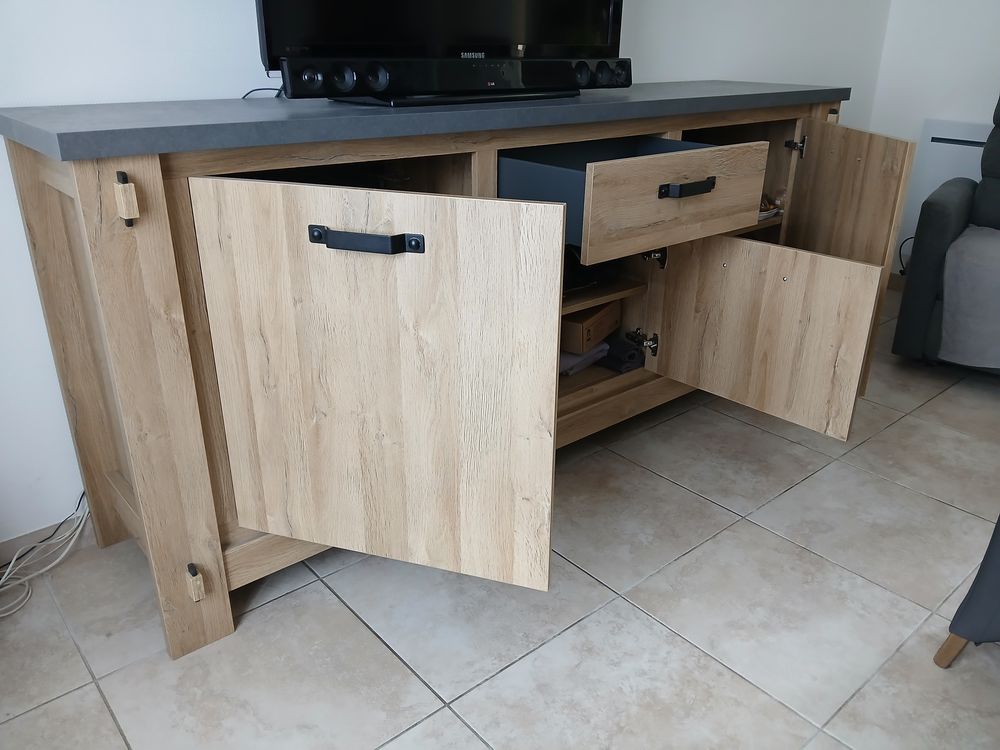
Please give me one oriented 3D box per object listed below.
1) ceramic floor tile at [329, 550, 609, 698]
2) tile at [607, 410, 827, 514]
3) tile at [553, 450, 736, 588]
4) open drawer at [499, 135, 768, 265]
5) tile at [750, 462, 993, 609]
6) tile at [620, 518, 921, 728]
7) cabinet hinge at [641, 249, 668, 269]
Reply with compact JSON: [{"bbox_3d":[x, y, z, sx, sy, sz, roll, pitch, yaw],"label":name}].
[{"bbox_3d":[-0.064,0.456,1.604,0.450,0.010,0.446,-18,29,-37],"label":"ceramic floor tile"},{"bbox_3d":[0.628,0.231,2.144,0.450,0.010,0.446,-18,29,-37],"label":"tile"},{"bbox_3d":[0.282,0.343,1.874,0.450,0.010,0.446,-18,29,-37],"label":"tile"},{"bbox_3d":[0.273,-0.430,1.723,0.605,0.190,0.403,-19,30,-38],"label":"open drawer"},{"bbox_3d":[0.917,0.367,1.830,0.450,0.010,0.446,-18,29,-37],"label":"tile"},{"bbox_3d":[0.571,0.480,1.560,0.450,0.010,0.446,-18,29,-37],"label":"tile"},{"bbox_3d":[0.408,-0.323,2.044,0.045,0.062,0.095,-19,30,-38],"label":"cabinet hinge"}]

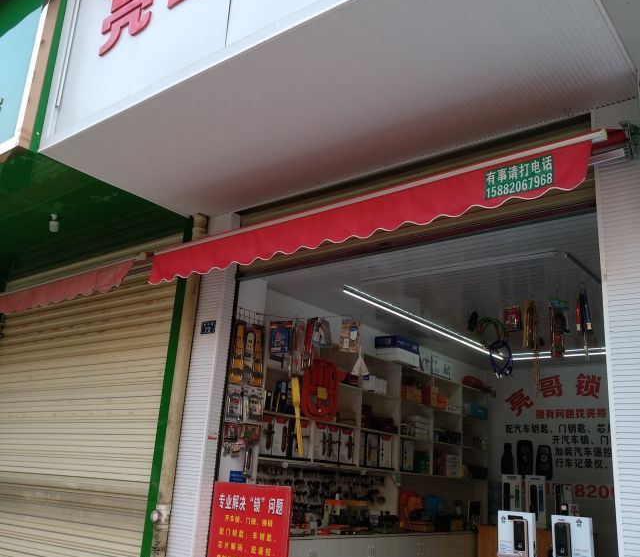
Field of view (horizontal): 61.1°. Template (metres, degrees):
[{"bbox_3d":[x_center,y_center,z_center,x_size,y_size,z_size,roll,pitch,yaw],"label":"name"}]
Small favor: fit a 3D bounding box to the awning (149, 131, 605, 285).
[{"bbox_3d":[0.062,-0.402,4.360,3.969,0.340,0.250,-10,-22,32],"label":"awning"}]

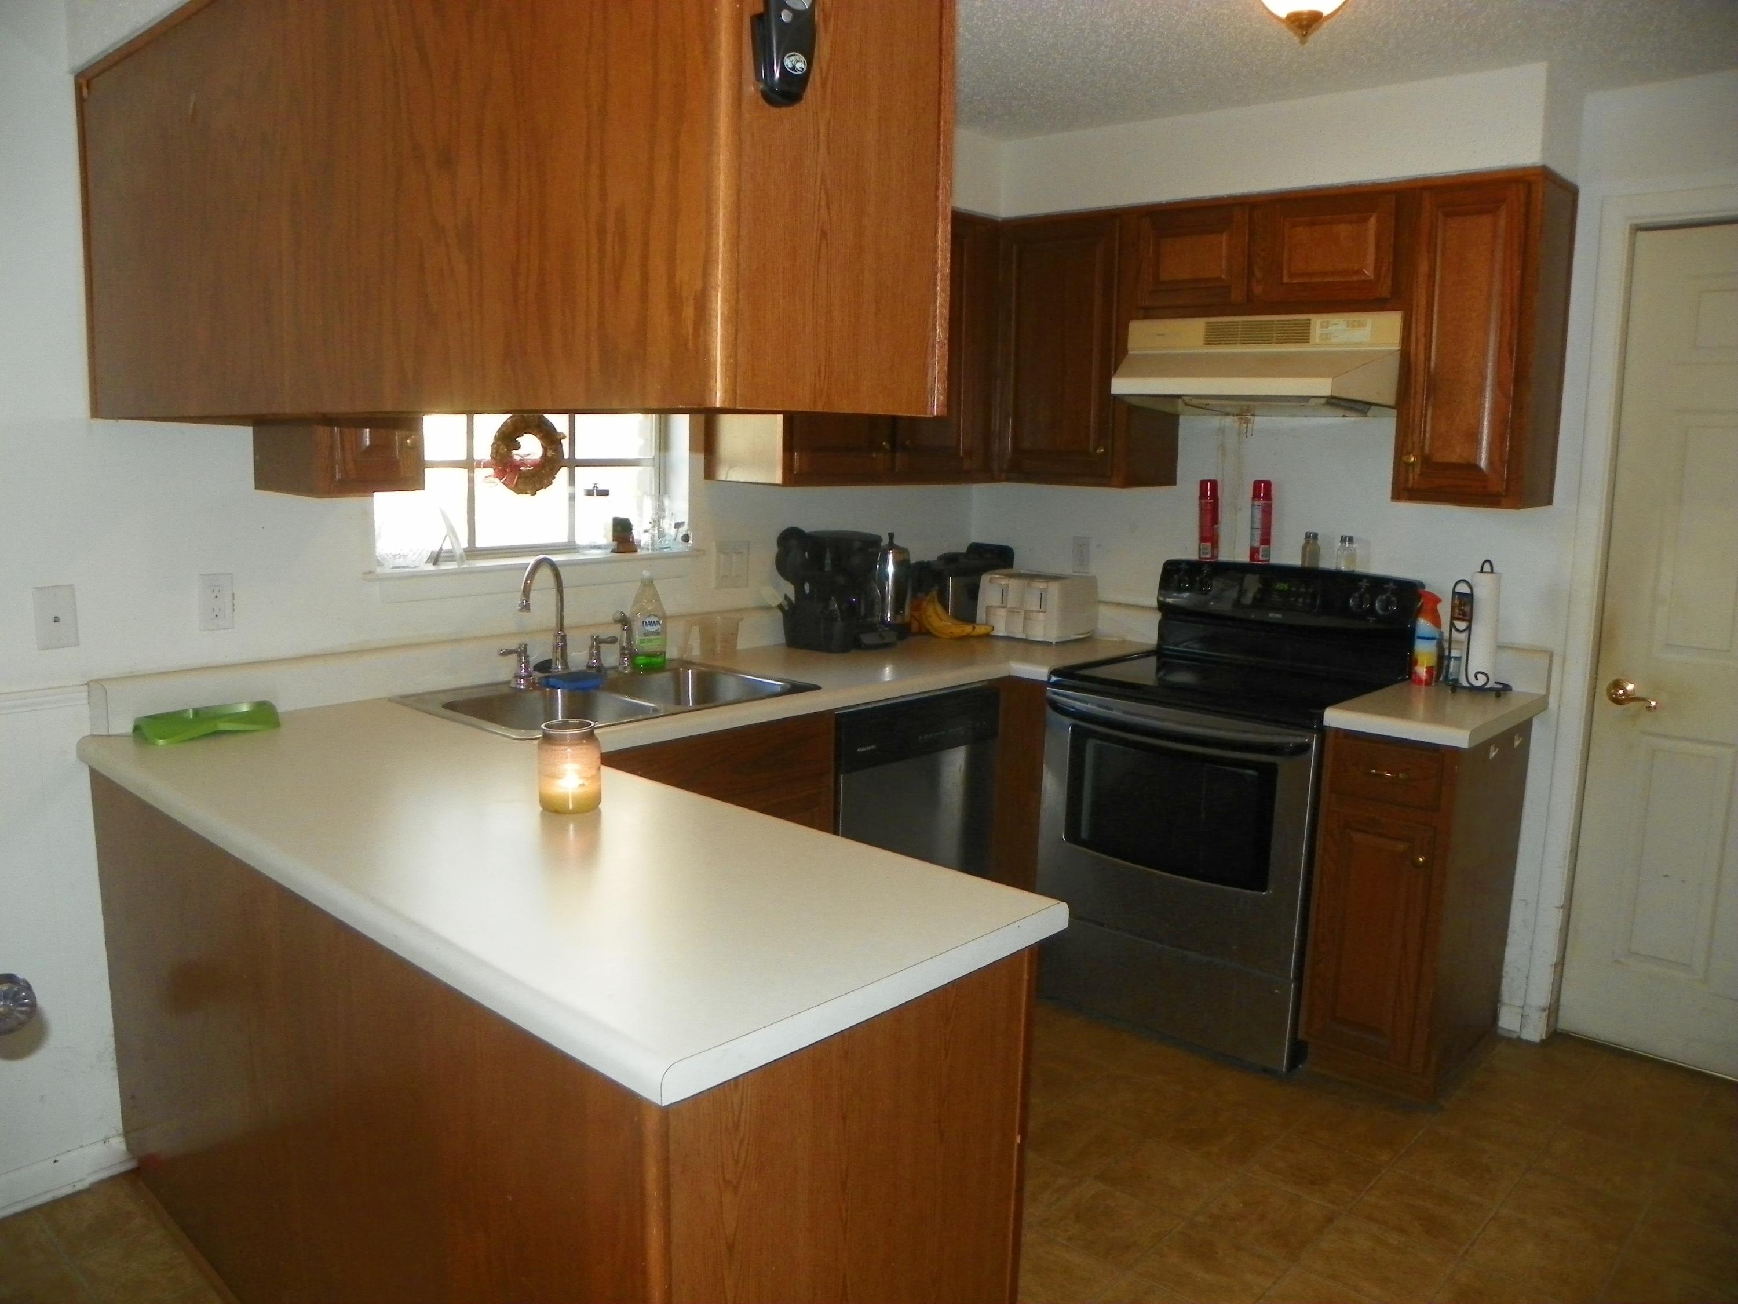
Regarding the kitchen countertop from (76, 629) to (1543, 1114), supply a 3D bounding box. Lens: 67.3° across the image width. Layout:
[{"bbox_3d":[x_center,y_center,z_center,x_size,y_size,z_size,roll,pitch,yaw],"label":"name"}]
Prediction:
[{"bbox_3d":[0.086,0.160,2.812,1.866,0.047,2.767,9,12,42],"label":"kitchen countertop"}]

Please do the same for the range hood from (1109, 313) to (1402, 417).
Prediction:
[{"bbox_3d":[1.023,-0.744,3.383,0.768,0.245,0.504,9,12,42],"label":"range hood"}]

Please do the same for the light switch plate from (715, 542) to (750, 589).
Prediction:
[{"bbox_3d":[-0.375,-0.241,3.623,0.010,0.122,0.117,9,12,42],"label":"light switch plate"}]

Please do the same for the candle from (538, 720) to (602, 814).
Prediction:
[{"bbox_3d":[-0.474,0.181,2.073,0.099,0.133,0.099,1,9,0],"label":"candle"}]

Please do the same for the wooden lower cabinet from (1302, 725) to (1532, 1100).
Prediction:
[{"bbox_3d":[1.353,0.571,3.193,0.310,0.859,0.595,9,12,42],"label":"wooden lower cabinet"}]

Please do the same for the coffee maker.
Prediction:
[{"bbox_3d":[-0.077,-0.183,3.725,0.228,0.342,0.292,9,12,42],"label":"coffee maker"}]

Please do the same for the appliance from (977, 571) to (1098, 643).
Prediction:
[{"bbox_3d":[0.533,-0.147,4.100,0.300,0.192,0.252,9,12,42],"label":"appliance"}]

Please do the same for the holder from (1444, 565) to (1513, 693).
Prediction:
[{"bbox_3d":[1.510,-0.059,3.228,0.146,0.331,0.141,9,12,42],"label":"holder"}]

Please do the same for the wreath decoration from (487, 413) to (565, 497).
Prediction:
[{"bbox_3d":[-0.849,-0.498,3.235,0.055,0.215,0.202,9,12,42],"label":"wreath decoration"}]

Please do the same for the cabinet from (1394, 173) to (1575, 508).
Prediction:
[{"bbox_3d":[1.453,-0.722,3.086,0.307,0.772,0.312,9,12,42],"label":"cabinet"}]

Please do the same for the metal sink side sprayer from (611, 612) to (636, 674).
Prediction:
[{"bbox_3d":[-0.609,-0.025,3.246,0.038,0.150,0.060,8,11,33],"label":"metal sink side sprayer"}]

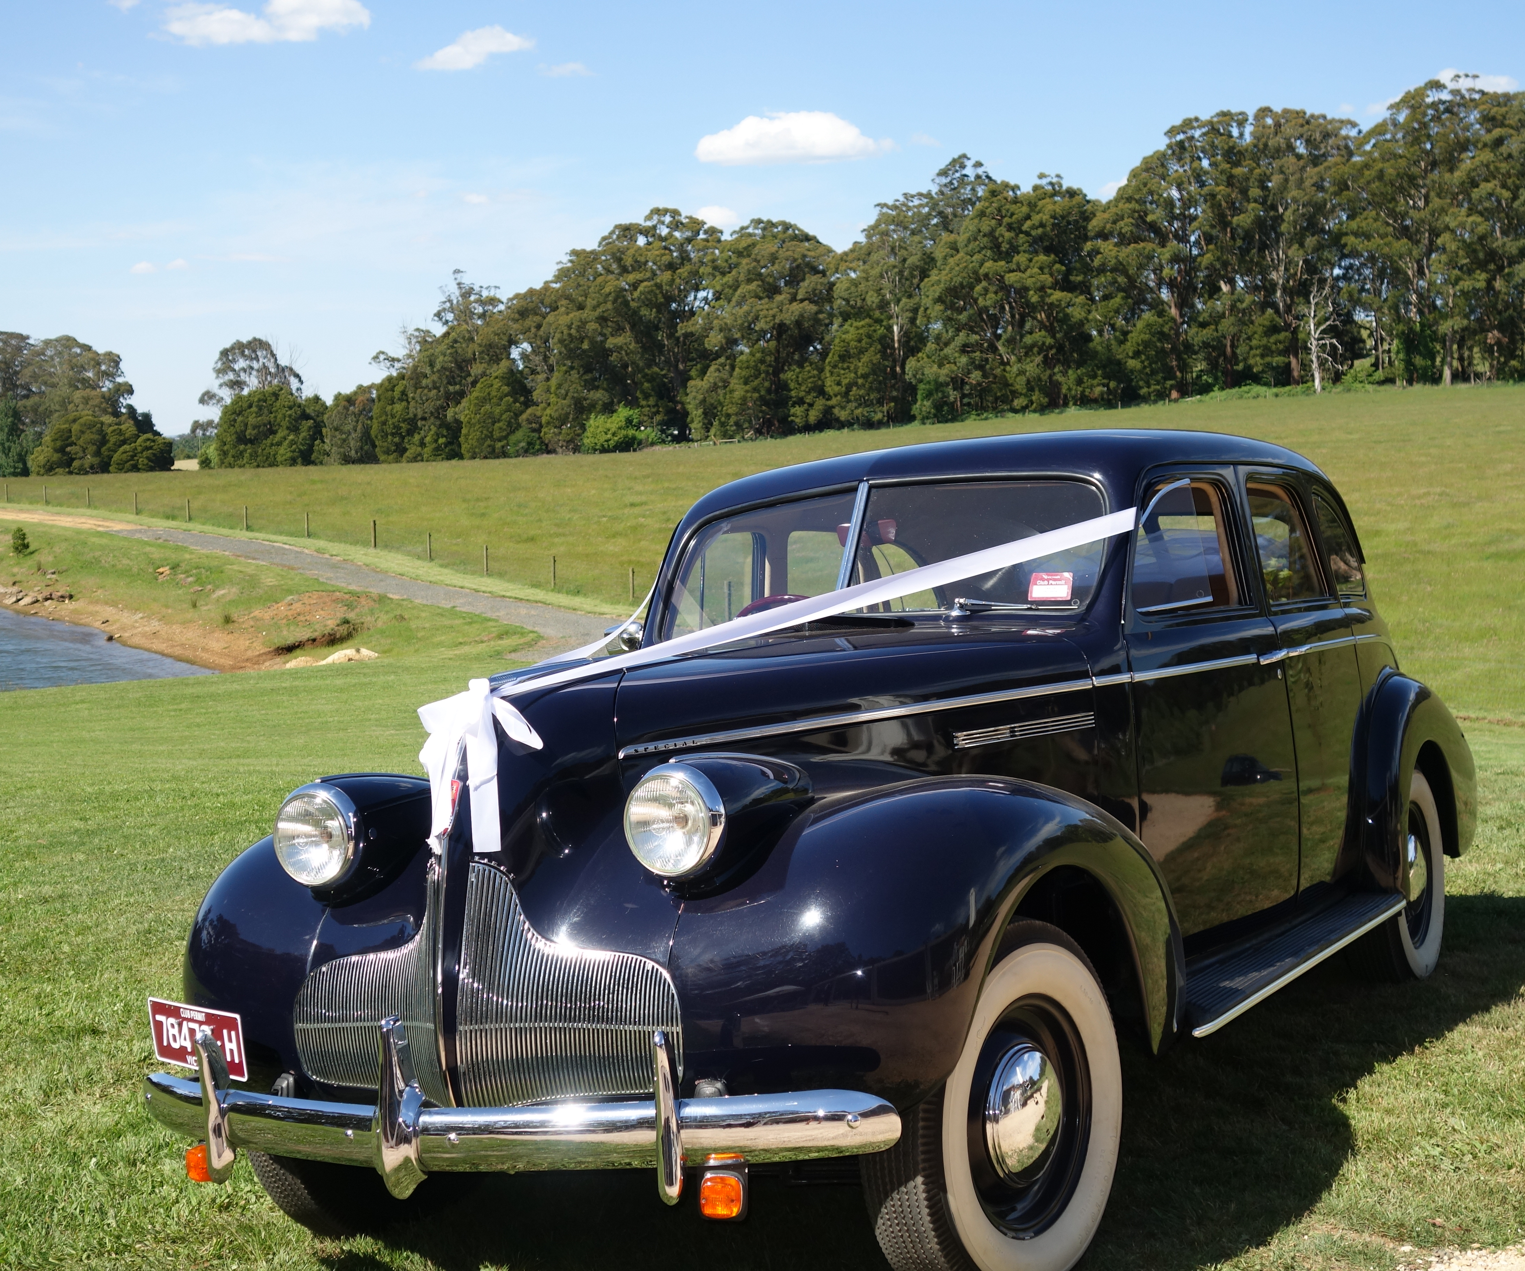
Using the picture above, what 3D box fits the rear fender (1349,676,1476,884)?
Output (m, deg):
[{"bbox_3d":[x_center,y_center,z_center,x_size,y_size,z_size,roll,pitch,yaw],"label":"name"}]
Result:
[{"bbox_3d":[2.009,0.438,7.058,0.300,0.700,1.400,-4,1,29],"label":"rear fender"}]

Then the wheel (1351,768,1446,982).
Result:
[{"bbox_3d":[1.885,0.721,6.799,0.170,0.700,0.700,-5,0,29],"label":"wheel"}]

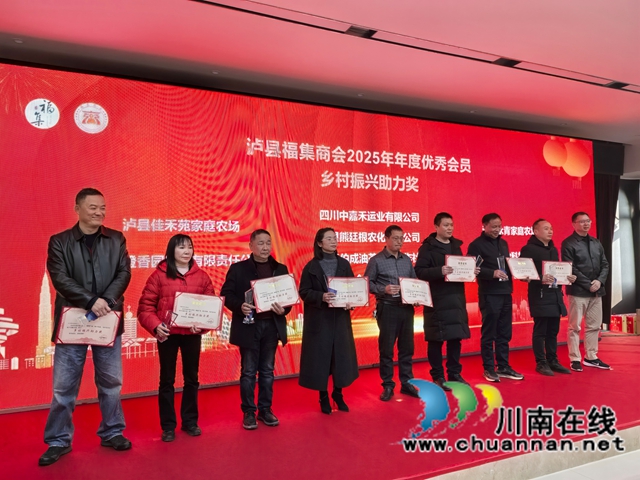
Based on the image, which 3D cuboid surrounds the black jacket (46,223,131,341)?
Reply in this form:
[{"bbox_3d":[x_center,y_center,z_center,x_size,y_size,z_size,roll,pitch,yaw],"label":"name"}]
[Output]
[{"bbox_3d":[-1.612,0.274,3.498,0.532,0.786,0.364,0,-2,-27],"label":"black jacket"}]

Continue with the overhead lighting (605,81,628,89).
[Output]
[{"bbox_3d":[3.319,-1.741,5.566,0.270,0.050,0.120,0,-2,-26],"label":"overhead lighting"}]

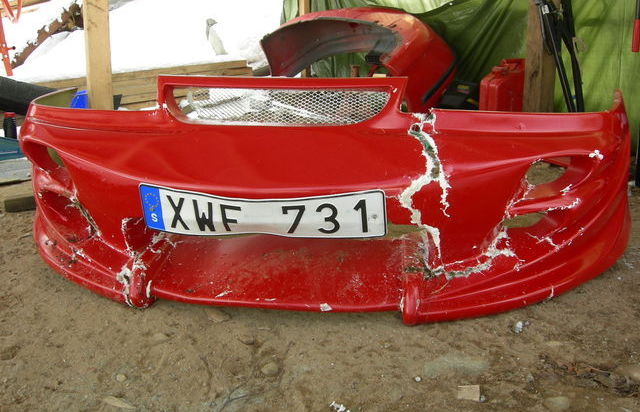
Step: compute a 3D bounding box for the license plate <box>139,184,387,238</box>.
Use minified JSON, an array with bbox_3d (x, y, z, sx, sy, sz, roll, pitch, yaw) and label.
[{"bbox_3d":[-0.124,0.013,1.372,0.510,0.112,0.045,2,33,8],"label":"license plate"}]

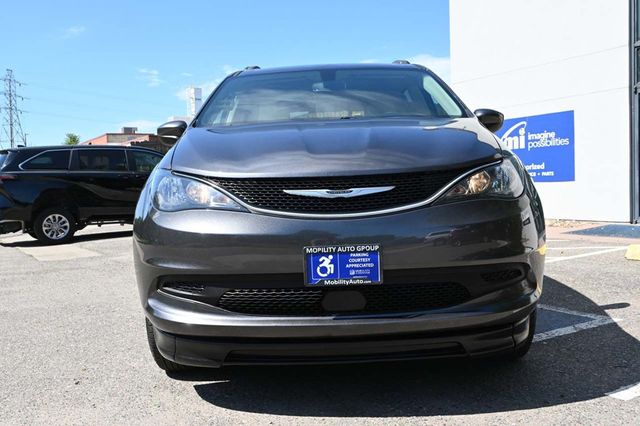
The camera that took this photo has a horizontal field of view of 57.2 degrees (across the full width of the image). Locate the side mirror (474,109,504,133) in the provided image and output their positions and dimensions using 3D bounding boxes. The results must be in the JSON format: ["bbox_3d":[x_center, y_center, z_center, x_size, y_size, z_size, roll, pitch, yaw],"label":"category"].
[{"bbox_3d":[1.102,-0.606,3.819,0.230,0.170,0.180,-2,4,1],"label":"side mirror"}]

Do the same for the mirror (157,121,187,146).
[{"bbox_3d":[-0.952,-0.526,3.852,0.230,0.170,0.180,-2,4,1],"label":"mirror"}]

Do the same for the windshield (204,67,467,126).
[{"bbox_3d":[0.080,-0.744,3.797,1.640,0.480,0.850,-2,4,1],"label":"windshield"}]

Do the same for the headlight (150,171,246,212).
[{"bbox_3d":[-0.556,-0.093,2.641,0.515,0.200,0.430,-2,4,1],"label":"headlight"}]

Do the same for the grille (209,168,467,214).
[{"bbox_3d":[0.084,-0.083,2.458,1.120,0.165,0.180,-2,4,1],"label":"grille"}]

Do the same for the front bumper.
[{"bbox_3d":[0.102,0.297,2.632,2.000,0.680,0.590,-2,4,1],"label":"front bumper"}]

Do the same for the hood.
[{"bbox_3d":[0.082,-0.338,2.940,1.620,0.330,1.080,-2,4,1],"label":"hood"}]

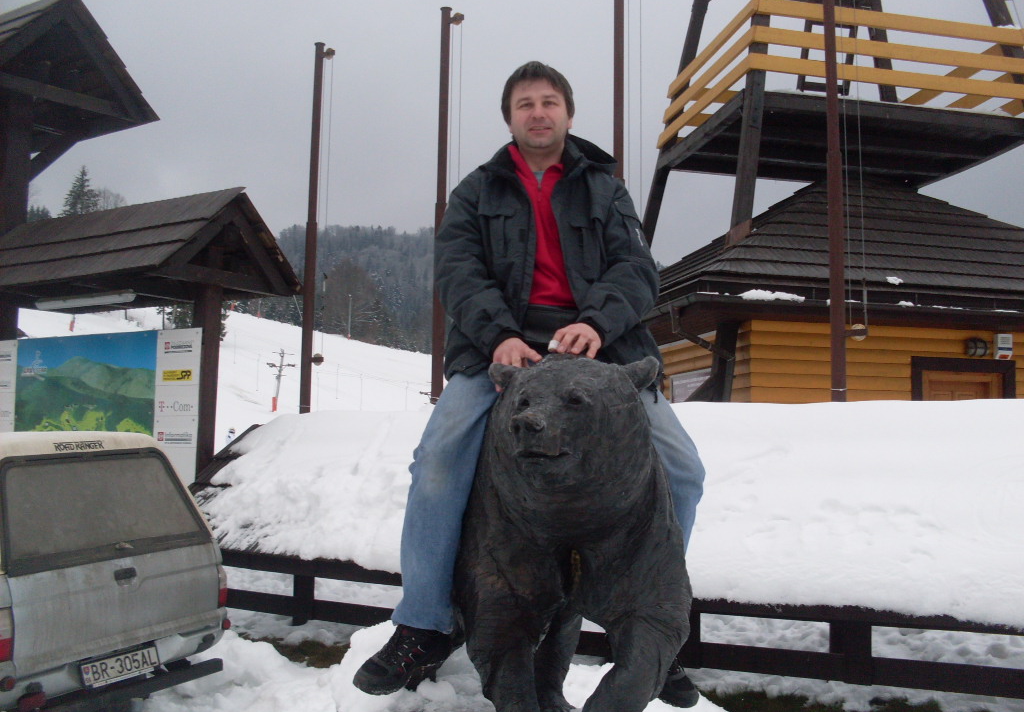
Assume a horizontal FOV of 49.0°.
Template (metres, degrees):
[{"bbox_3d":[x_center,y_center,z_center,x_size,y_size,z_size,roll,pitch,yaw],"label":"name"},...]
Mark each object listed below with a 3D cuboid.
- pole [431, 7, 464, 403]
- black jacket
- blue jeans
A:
[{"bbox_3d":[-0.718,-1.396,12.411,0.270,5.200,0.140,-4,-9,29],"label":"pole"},{"bbox_3d":[0.097,-0.260,2.970,0.590,0.670,0.460,1,-8,-5],"label":"black jacket"},{"bbox_3d":[0.085,0.335,2.900,0.770,0.730,0.560,2,-8,-7],"label":"blue jeans"}]

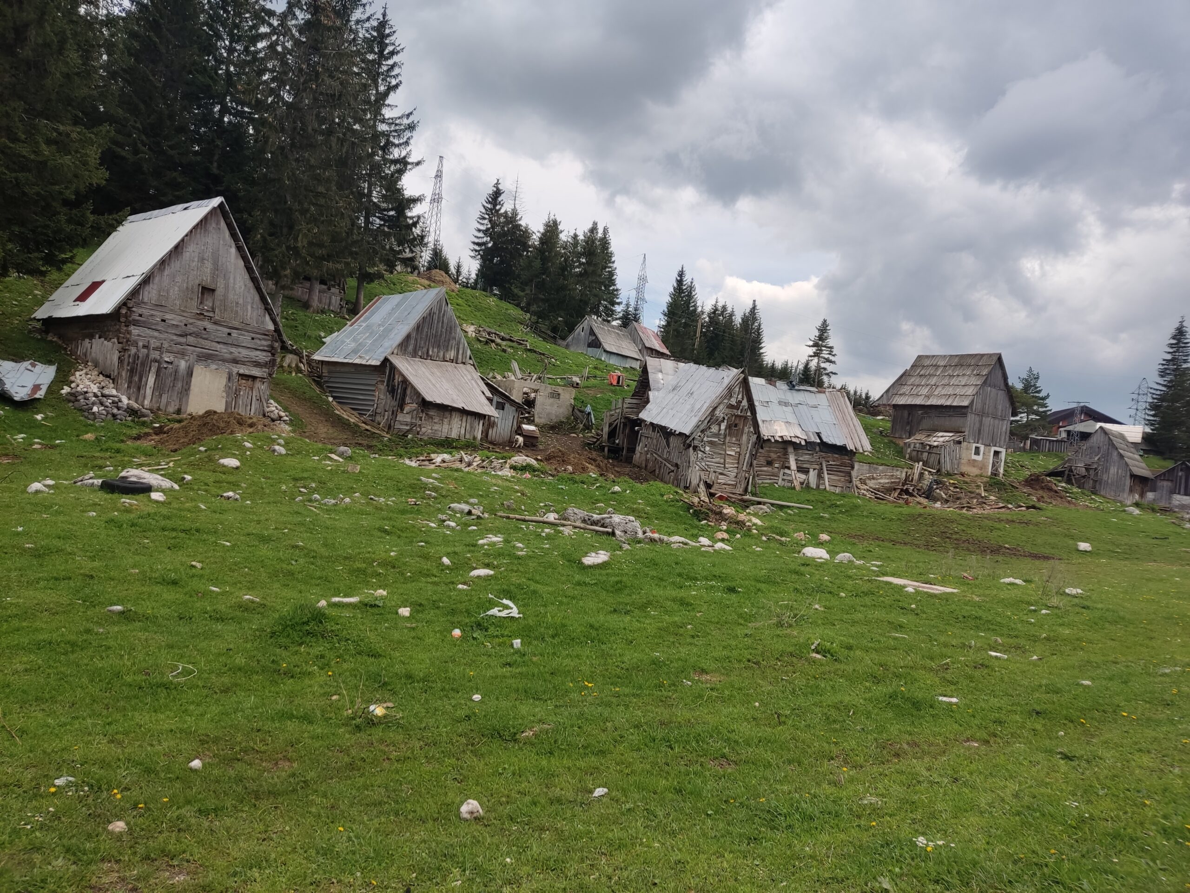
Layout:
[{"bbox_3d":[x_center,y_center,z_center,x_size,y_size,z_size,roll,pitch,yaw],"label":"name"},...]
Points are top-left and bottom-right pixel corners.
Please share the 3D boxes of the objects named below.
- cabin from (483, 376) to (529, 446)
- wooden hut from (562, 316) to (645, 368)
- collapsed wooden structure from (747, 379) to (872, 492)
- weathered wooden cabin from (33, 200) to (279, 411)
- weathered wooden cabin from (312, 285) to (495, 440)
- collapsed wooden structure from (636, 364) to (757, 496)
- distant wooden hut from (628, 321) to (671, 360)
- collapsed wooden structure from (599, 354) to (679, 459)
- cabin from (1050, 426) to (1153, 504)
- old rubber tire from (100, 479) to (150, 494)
[{"bbox_3d":[-4.487,-1.497,35.337,2.535,2.631,2.800,7,0,-40],"label":"cabin"},{"bbox_3d":[0.930,-9.113,76.737,4.392,3.744,6.517,7,0,33],"label":"wooden hut"},{"bbox_3d":[6.986,-0.441,30.903,4.158,3.648,3.938,7,0,-17],"label":"collapsed wooden structure"},{"bbox_3d":[-15.832,-5.155,31.299,8.231,7.069,5.938,7,0,42],"label":"weathered wooden cabin"},{"bbox_3d":[-7.845,-3.627,36.520,4.677,5.958,7.722,7,0,-40],"label":"weathered wooden cabin"},{"bbox_3d":[3.744,-0.621,30.229,3.248,4.417,2.900,7,0,-33],"label":"collapsed wooden structure"},{"bbox_3d":[5.040,-10.332,90.580,3.943,4.473,5.907,7,0,30],"label":"distant wooden hut"},{"bbox_3d":[2.315,-1.321,32.734,3.900,3.955,3.400,7,0,-20],"label":"collapsed wooden structure"},{"bbox_3d":[30.983,1.113,52.892,4.335,4.352,4.938,7,0,-45],"label":"cabin"},{"bbox_3d":[-6.173,0.535,11.300,0.610,0.170,0.610,7,0,-29],"label":"old rubber tire"}]

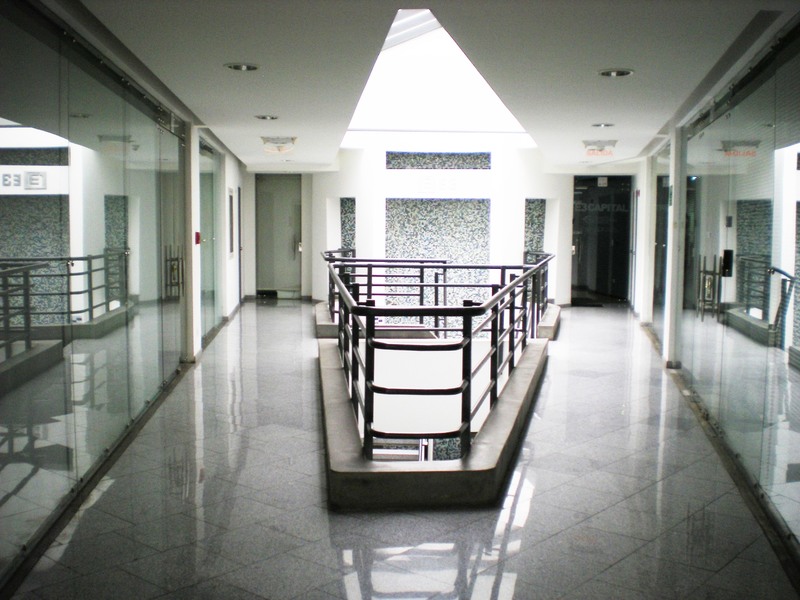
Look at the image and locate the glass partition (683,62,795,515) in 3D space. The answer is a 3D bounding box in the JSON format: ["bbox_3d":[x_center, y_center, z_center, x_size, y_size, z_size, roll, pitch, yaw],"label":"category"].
[{"bbox_3d":[2.365,-0.219,6.547,0.080,2.217,4.434,1,5,12],"label":"glass partition"}]

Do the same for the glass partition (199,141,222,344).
[{"bbox_3d":[-2.554,-0.808,12.007,0.080,2.422,2.844,-1,5,-6],"label":"glass partition"}]

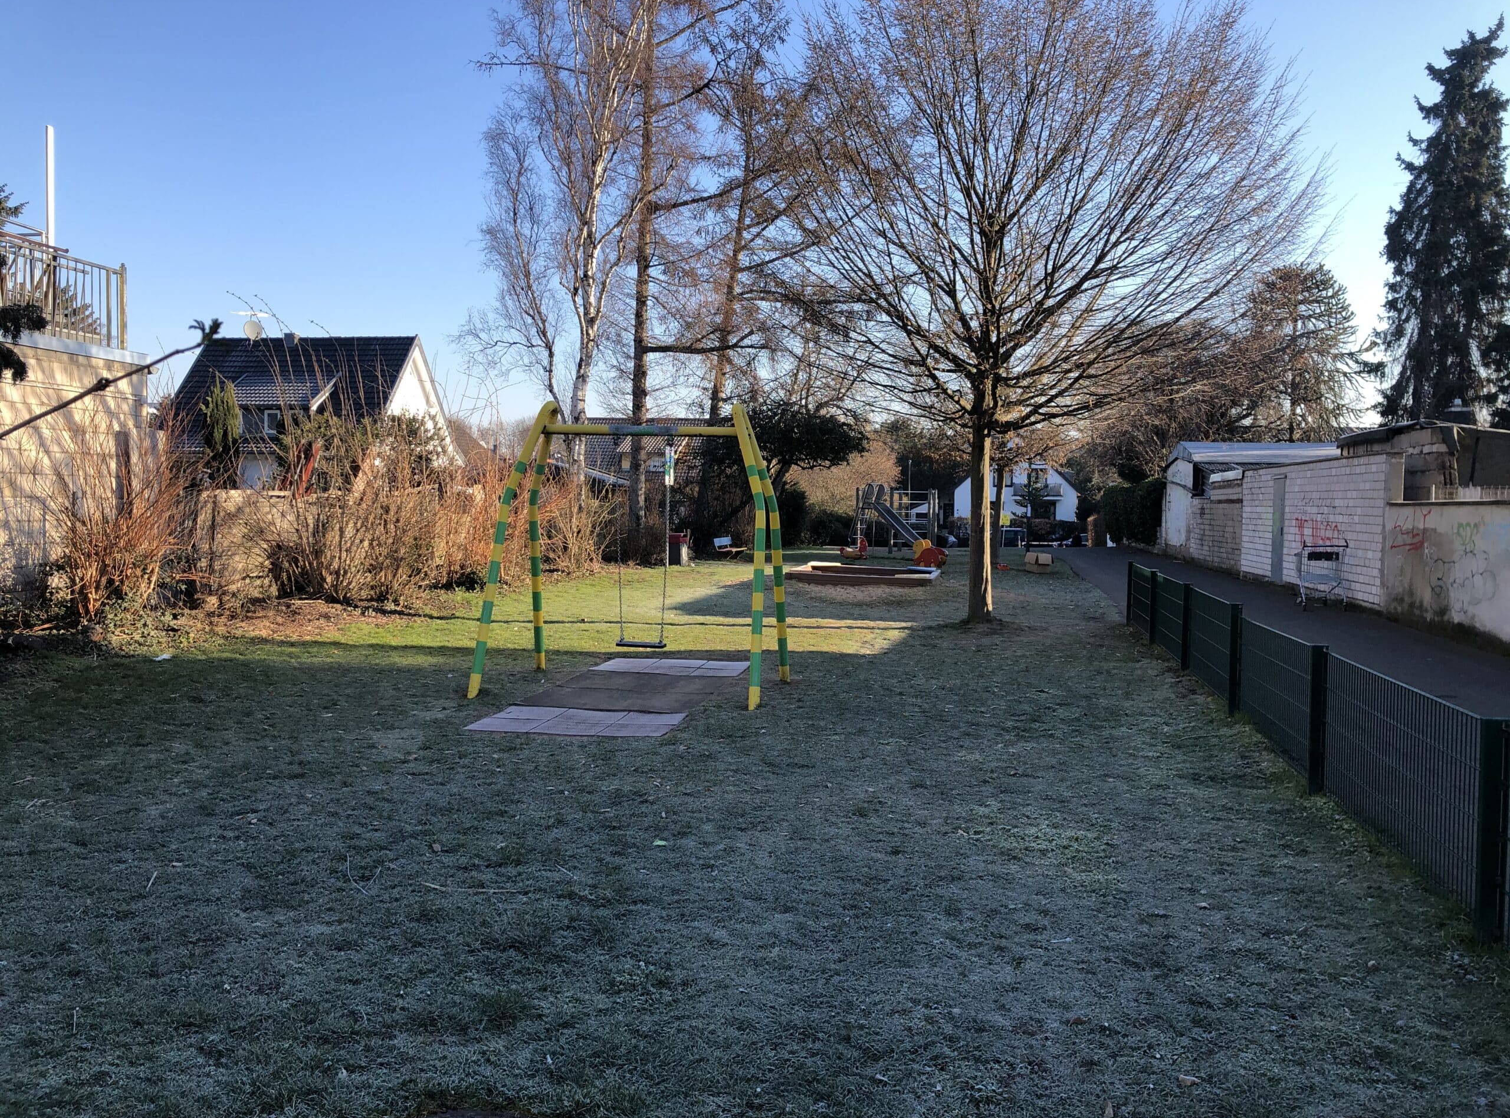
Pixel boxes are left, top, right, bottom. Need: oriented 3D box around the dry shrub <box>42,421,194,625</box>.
[{"bbox_3d":[-8.248,-0.481,15.800,1.950,2.650,1.950,0,3,0],"label":"dry shrub"}]

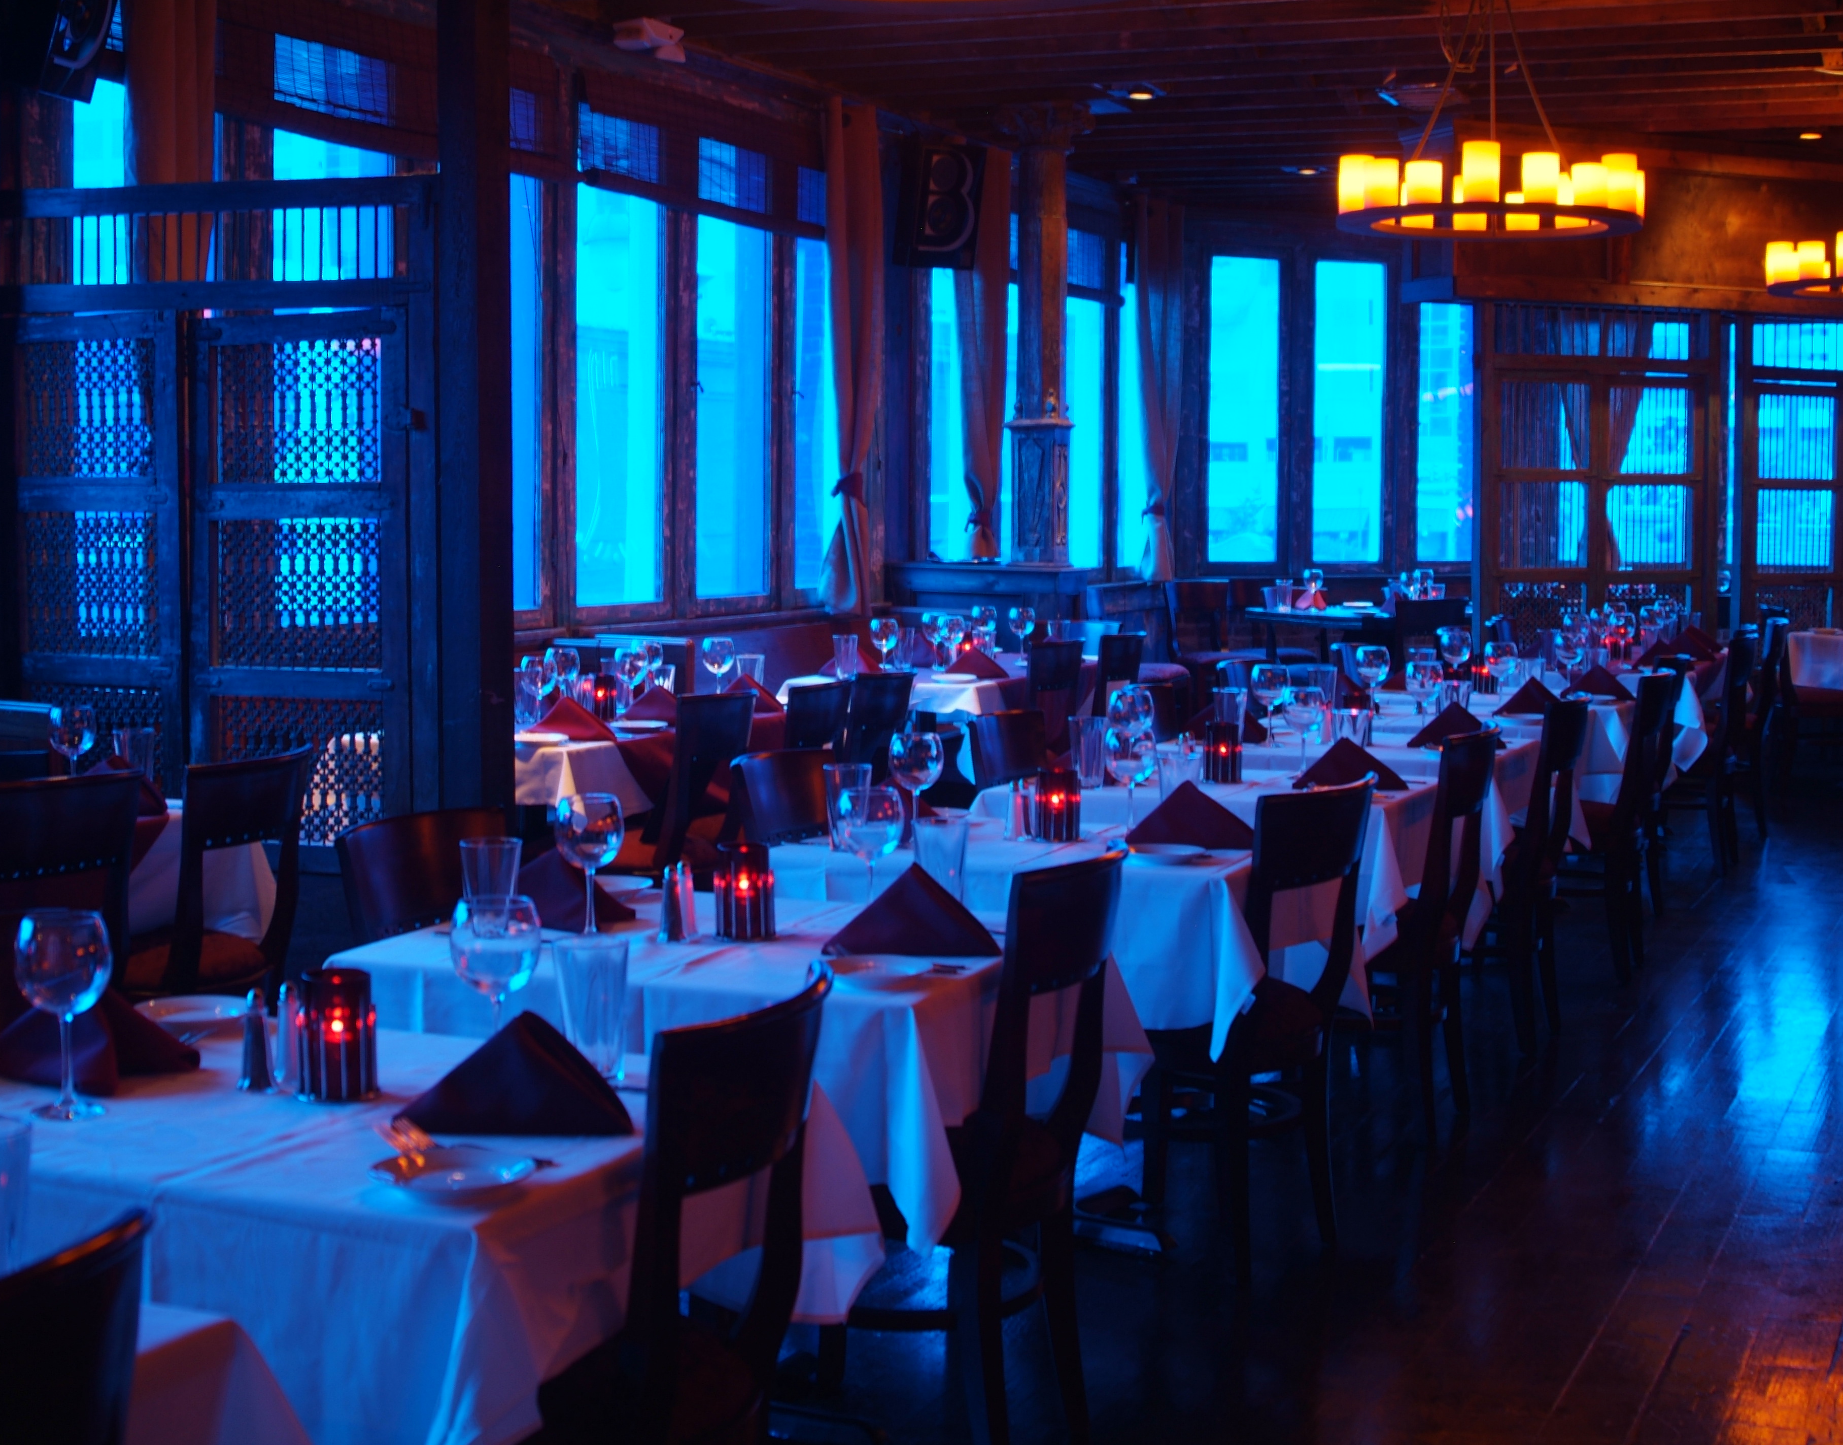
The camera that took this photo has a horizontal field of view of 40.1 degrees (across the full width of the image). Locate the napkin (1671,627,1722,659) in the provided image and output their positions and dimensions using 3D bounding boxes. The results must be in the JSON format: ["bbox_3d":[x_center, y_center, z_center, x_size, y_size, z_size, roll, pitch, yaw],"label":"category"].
[{"bbox_3d":[3.024,-0.313,9.978,0.240,0.118,0.155,0,5,-11],"label":"napkin"}]

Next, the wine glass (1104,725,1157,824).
[{"bbox_3d":[0.396,0.107,4.778,0.099,0.211,0.099,0,5,0],"label":"wine glass"}]

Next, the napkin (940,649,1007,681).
[{"bbox_3d":[0.199,-0.227,9.300,0.240,0.120,0.190,2,5,25],"label":"napkin"}]

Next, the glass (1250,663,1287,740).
[{"bbox_3d":[0.973,-0.048,7.017,0.107,0.218,0.107,2,5,25],"label":"glass"}]

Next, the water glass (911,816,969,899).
[{"bbox_3d":[0.031,0.237,3.963,0.086,0.152,0.086,0,5,0],"label":"water glass"}]

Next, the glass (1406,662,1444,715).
[{"bbox_3d":[1.322,-0.054,6.629,0.099,0.211,0.099,2,5,25],"label":"glass"}]

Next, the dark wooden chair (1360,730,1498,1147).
[{"bbox_3d":[0.993,0.451,5.678,0.520,0.870,0.430,2,5,25],"label":"dark wooden chair"}]

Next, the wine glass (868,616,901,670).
[{"bbox_3d":[-0.122,-0.243,8.410,0.094,0.205,0.094,1,5,0],"label":"wine glass"}]

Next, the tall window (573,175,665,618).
[{"bbox_3d":[-1.210,-1.278,9.968,0.080,1.638,0.723,3,5,24],"label":"tall window"}]

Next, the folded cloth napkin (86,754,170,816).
[{"bbox_3d":[-1.713,0.124,5.326,0.255,0.125,0.160,1,5,9],"label":"folded cloth napkin"}]

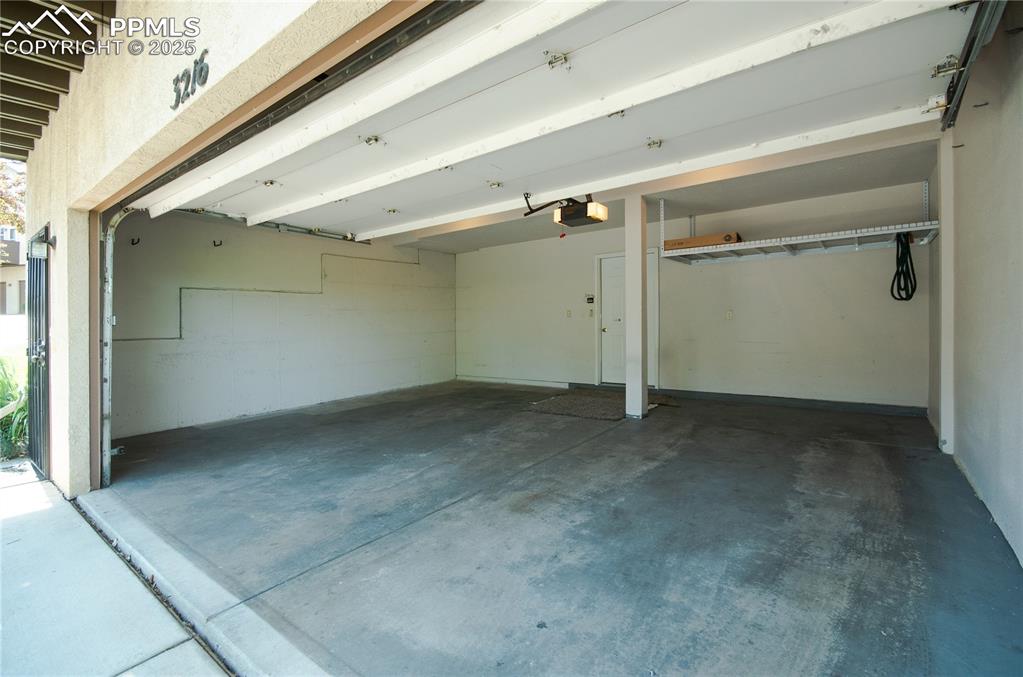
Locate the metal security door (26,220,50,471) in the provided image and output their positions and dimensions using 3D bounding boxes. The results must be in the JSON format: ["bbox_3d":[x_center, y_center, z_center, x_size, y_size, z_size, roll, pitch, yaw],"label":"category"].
[{"bbox_3d":[-4.167,0.117,3.752,0.960,2.080,0.055,0,1,36],"label":"metal security door"}]

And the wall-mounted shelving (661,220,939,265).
[{"bbox_3d":[3.147,-1.046,4.929,2.450,0.090,1.000,0,1,36],"label":"wall-mounted shelving"}]

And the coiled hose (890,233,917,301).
[{"bbox_3d":[3.948,-0.730,4.282,0.190,0.694,0.140,0,1,36],"label":"coiled hose"}]

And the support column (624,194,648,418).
[{"bbox_3d":[1.500,-0.367,5.100,0.190,2.580,0.200,0,1,36],"label":"support column"}]

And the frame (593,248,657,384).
[{"bbox_3d":[1.796,-0.293,6.697,1.050,2.120,0.130,0,1,36],"label":"frame"}]

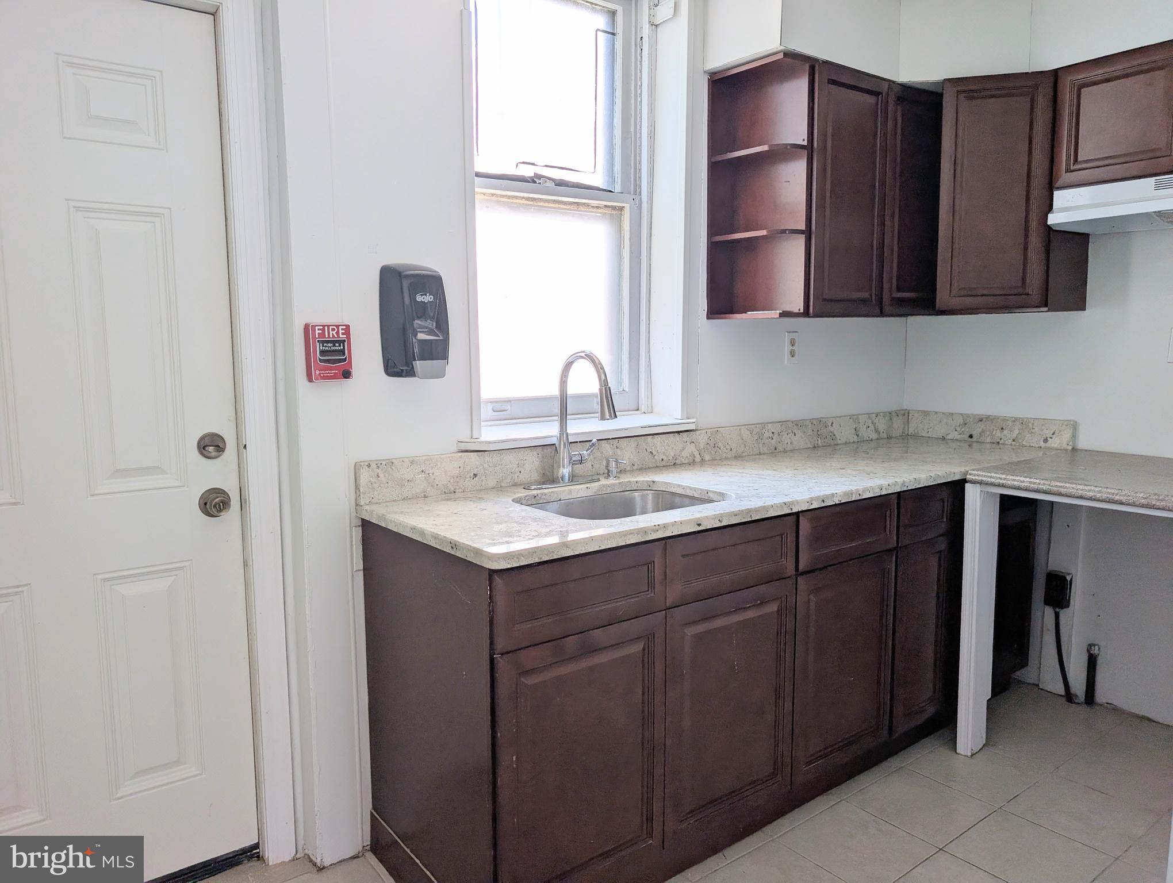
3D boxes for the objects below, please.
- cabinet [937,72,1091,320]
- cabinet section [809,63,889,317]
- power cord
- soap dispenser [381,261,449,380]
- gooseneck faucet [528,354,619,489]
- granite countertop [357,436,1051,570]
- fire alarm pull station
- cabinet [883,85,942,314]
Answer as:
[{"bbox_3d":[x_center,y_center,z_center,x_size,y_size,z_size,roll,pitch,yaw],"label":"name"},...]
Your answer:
[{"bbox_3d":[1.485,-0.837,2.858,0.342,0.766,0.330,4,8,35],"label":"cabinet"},{"bbox_3d":[0.766,-0.803,2.753,0.381,0.766,0.295,-5,8,-37],"label":"cabinet section"},{"bbox_3d":[1.743,0.779,2.967,0.035,0.338,0.092,-5,8,-37],"label":"power cord"},{"bbox_3d":[-0.428,-0.291,2.018,0.126,0.265,0.110,-5,8,-37],"label":"soap dispenser"},{"bbox_3d":[-0.008,-0.060,2.229,0.250,0.381,0.257,-5,8,-37],"label":"gooseneck faucet"},{"bbox_3d":[0.579,0.114,2.497,2.389,0.033,0.633,-5,8,-37],"label":"granite countertop"},{"bbox_3d":[-0.610,-0.211,1.933,0.099,0.134,0.038,-5,8,-37],"label":"fire alarm pull station"},{"bbox_3d":[1.053,-0.837,2.968,0.338,0.766,0.295,-5,8,-37],"label":"cabinet"}]

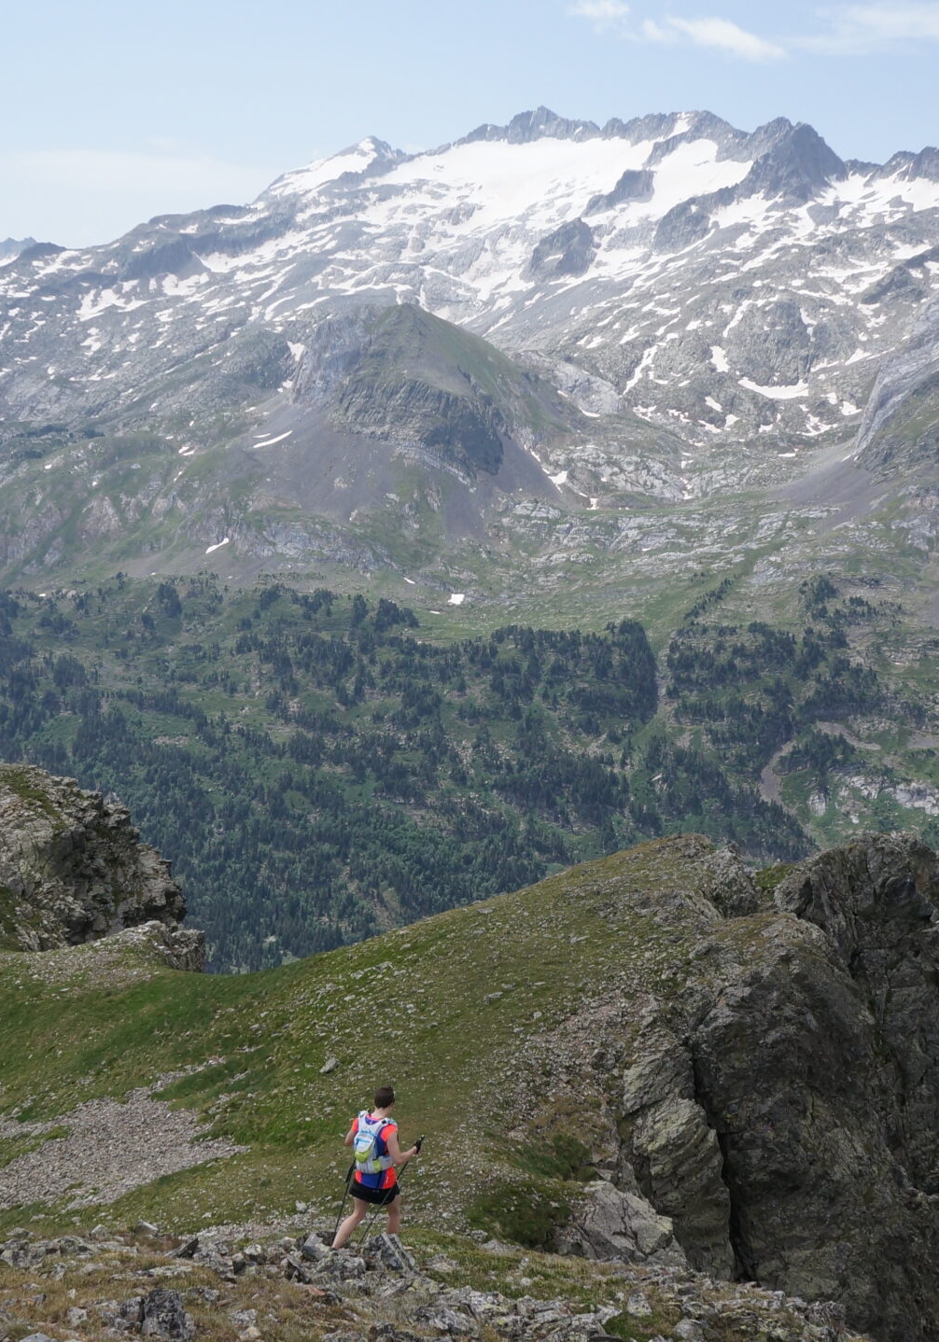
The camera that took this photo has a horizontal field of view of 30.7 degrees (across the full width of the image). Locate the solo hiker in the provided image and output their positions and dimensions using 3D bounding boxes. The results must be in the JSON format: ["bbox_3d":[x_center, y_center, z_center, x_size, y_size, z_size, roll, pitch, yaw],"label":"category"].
[{"bbox_3d":[-0.794,4.245,14.400,0.600,1.640,0.800,7,15,28],"label":"solo hiker"}]

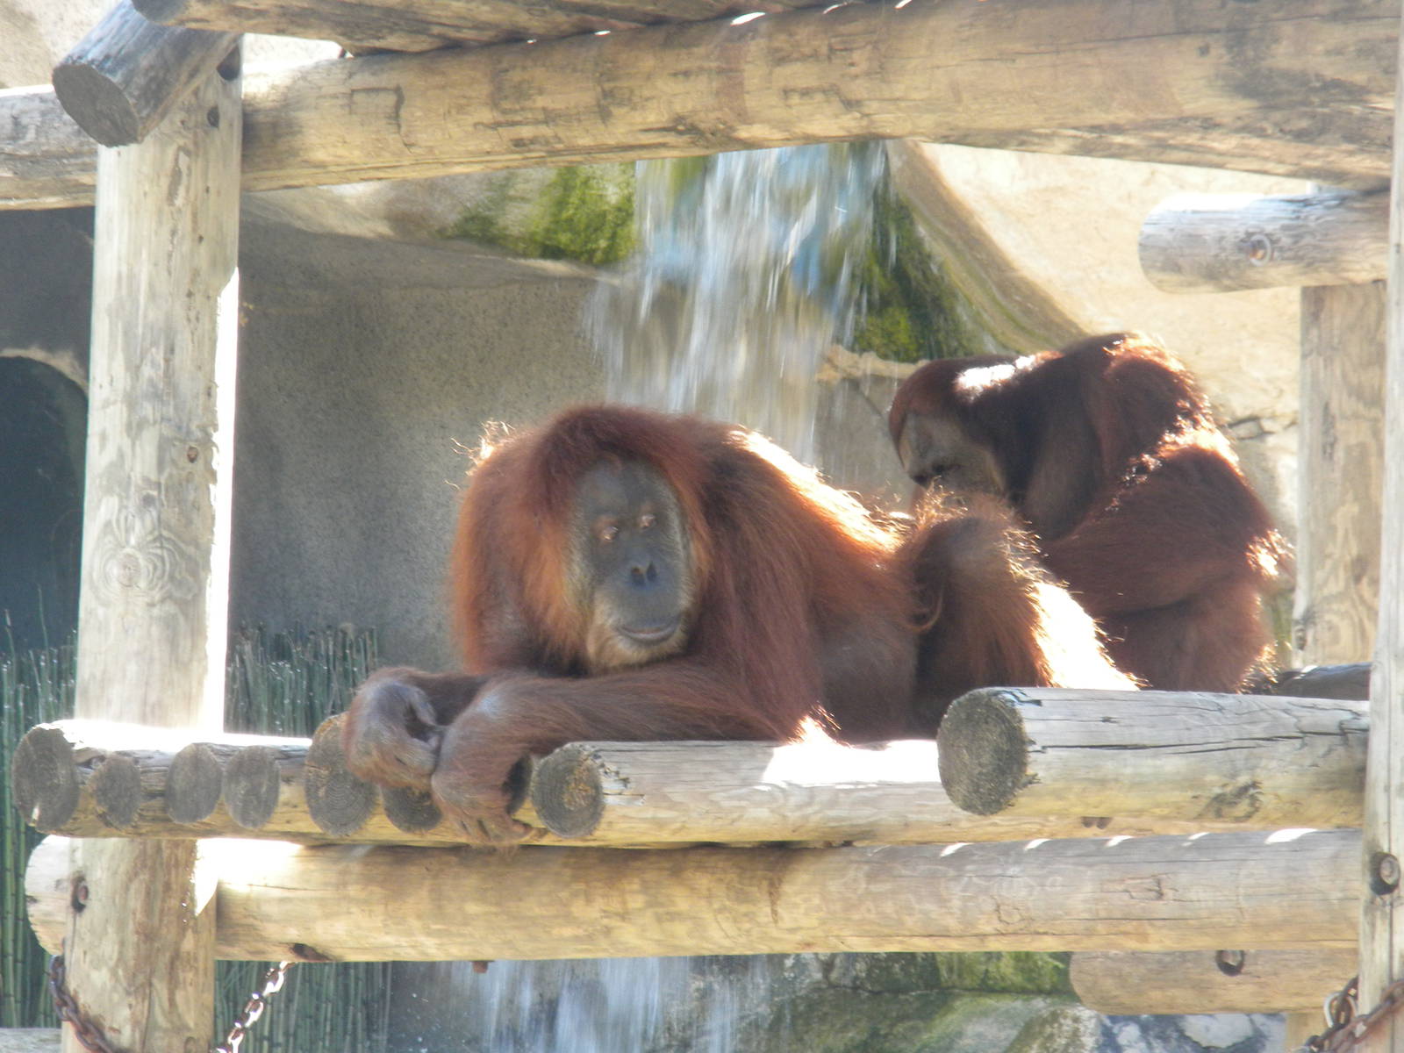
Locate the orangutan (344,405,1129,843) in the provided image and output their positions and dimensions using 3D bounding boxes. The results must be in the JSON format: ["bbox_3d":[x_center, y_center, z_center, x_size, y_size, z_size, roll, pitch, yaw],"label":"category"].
[{"bbox_3d":[0.039,0.113,12.000,0.480,0.480,0.800,-1,-4,38],"label":"orangutan"}]

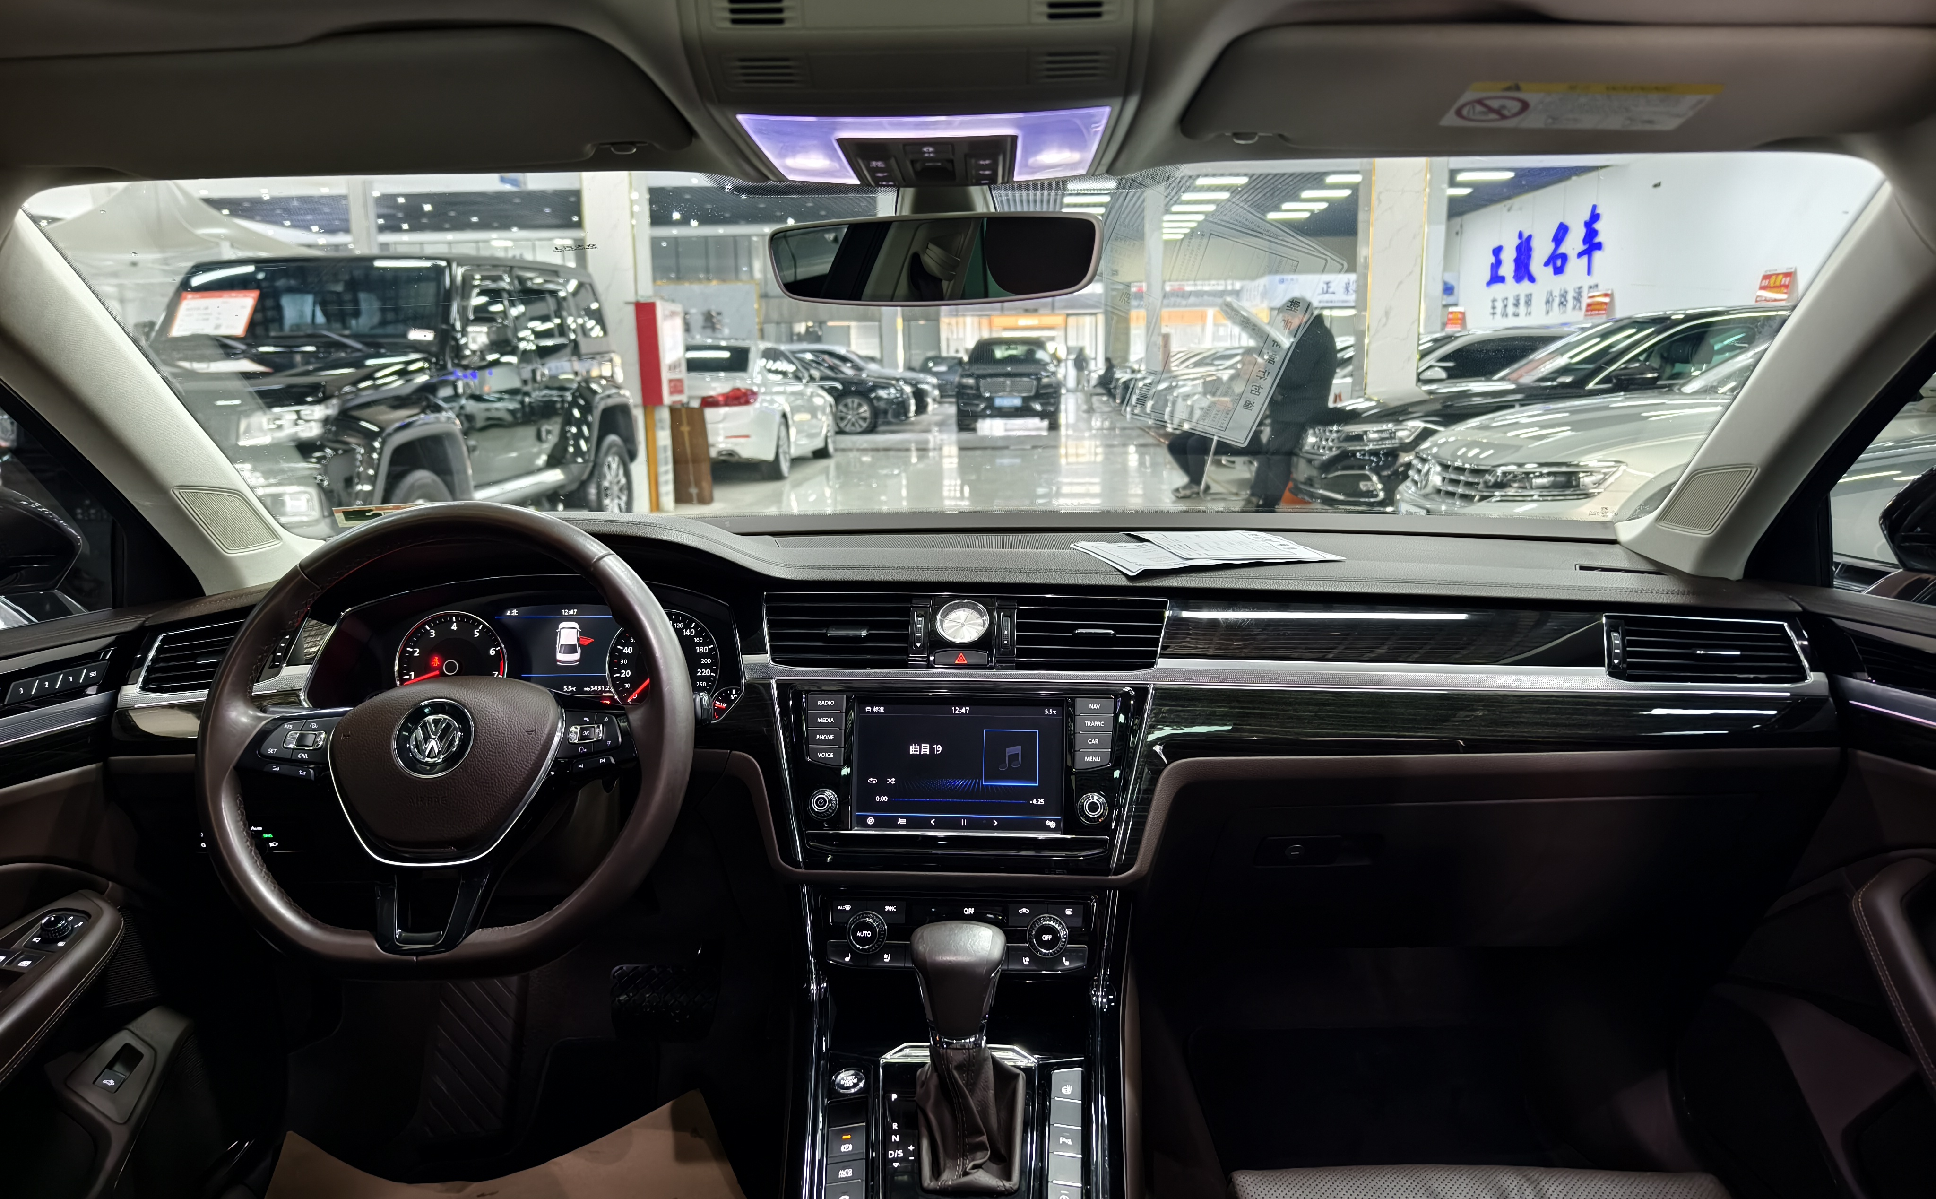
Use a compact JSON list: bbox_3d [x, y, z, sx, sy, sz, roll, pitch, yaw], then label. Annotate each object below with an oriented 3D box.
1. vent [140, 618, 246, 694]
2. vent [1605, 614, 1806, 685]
[{"bbox_3d":[-0.611,0.045,1.055,0.120,0.060,0.040,0,-2,-18],"label":"vent"},{"bbox_3d":[0.620,0.042,1.080,0.158,0.058,0.040,0,-2,9],"label":"vent"}]

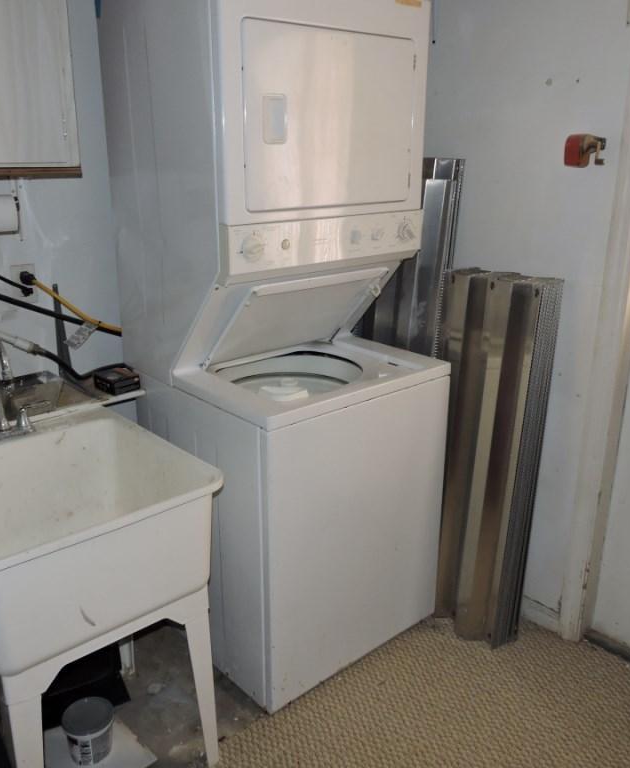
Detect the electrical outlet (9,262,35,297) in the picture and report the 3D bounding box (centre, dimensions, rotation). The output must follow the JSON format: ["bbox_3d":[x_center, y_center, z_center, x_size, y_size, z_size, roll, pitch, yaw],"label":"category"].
[{"bbox_3d":[-0.855,-0.298,2.082,0.070,0.114,0.012,-15,24,-39],"label":"electrical outlet"}]

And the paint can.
[{"bbox_3d":[-0.570,0.885,1.805,0.128,0.104,0.128,0,18,0],"label":"paint can"}]

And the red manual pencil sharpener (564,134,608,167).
[{"bbox_3d":[0.715,-0.615,1.870,0.066,0.082,0.092,-15,24,-39],"label":"red manual pencil sharpener"}]

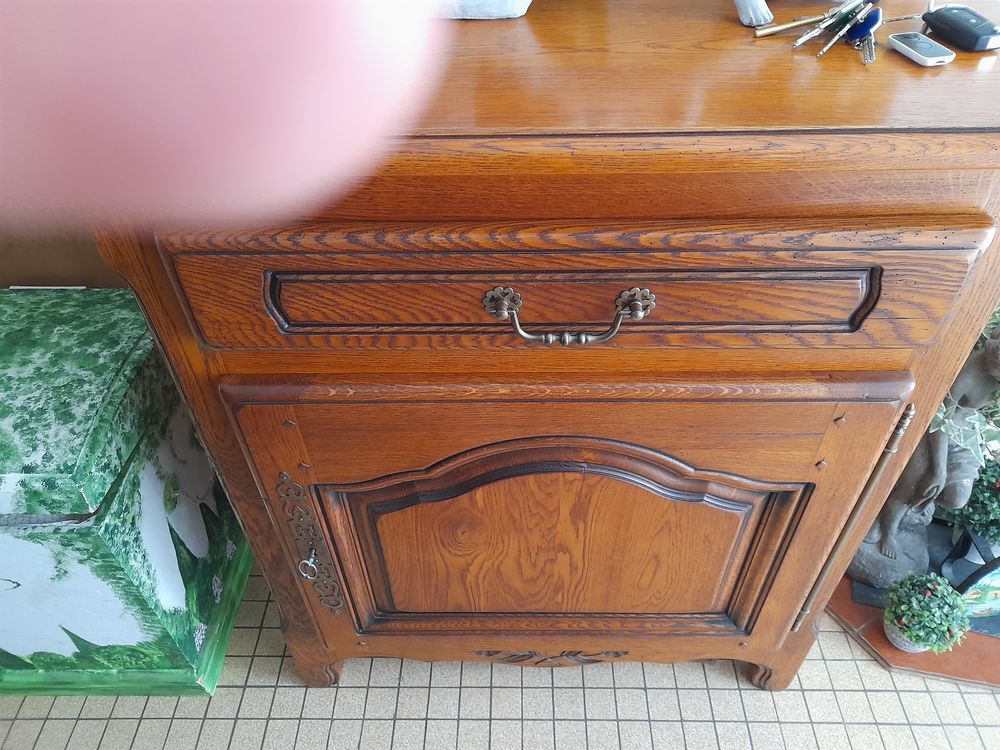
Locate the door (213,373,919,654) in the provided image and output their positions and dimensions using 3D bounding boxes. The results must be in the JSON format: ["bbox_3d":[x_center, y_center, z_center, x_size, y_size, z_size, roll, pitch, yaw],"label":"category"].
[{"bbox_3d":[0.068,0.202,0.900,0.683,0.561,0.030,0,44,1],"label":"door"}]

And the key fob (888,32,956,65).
[{"bbox_3d":[0.365,-0.281,0.627,0.031,0.009,0.055,-9,45,-8],"label":"key fob"}]

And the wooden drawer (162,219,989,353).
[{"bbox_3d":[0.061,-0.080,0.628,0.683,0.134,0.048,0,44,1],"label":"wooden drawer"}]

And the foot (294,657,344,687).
[{"bbox_3d":[-0.301,0.473,1.204,0.063,0.106,0.056,0,44,1],"label":"foot"}]

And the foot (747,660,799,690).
[{"bbox_3d":[0.448,0.471,1.187,0.060,0.106,0.056,0,44,1],"label":"foot"}]

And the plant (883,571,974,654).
[{"bbox_3d":[0.710,0.399,1.207,0.125,0.137,0.125,0,44,1],"label":"plant"}]

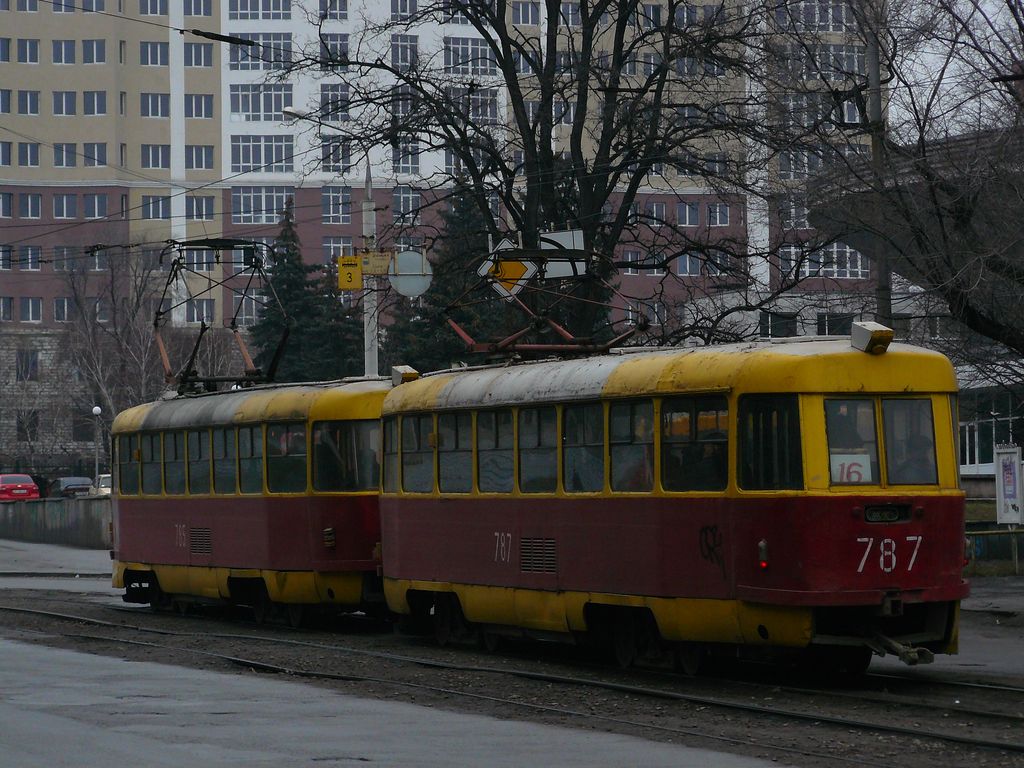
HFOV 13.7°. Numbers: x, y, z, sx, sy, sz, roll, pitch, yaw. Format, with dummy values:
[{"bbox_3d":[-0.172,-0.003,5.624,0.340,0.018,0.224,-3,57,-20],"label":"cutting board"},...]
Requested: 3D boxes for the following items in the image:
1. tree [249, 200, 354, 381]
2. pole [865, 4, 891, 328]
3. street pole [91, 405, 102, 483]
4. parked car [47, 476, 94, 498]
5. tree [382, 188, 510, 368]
[{"bbox_3d":[-9.316,-1.303,185.000,5.200,13.400,5.200,0,-1,0],"label":"tree"},{"bbox_3d":[6.895,-1.660,79.000,0.330,10.700,0.330,-2,-1,0],"label":"pole"},{"bbox_3d":[-16.960,3.055,174.000,0.360,4.350,0.360,0,-1,0],"label":"street pole"},{"bbox_3d":[-17.450,4.420,169.500,1.670,1.410,4.100,0,-1,-14],"label":"parked car"},{"bbox_3d":[-2.542,-1.559,182.000,5.900,13.800,5.900,0,-1,0],"label":"tree"}]

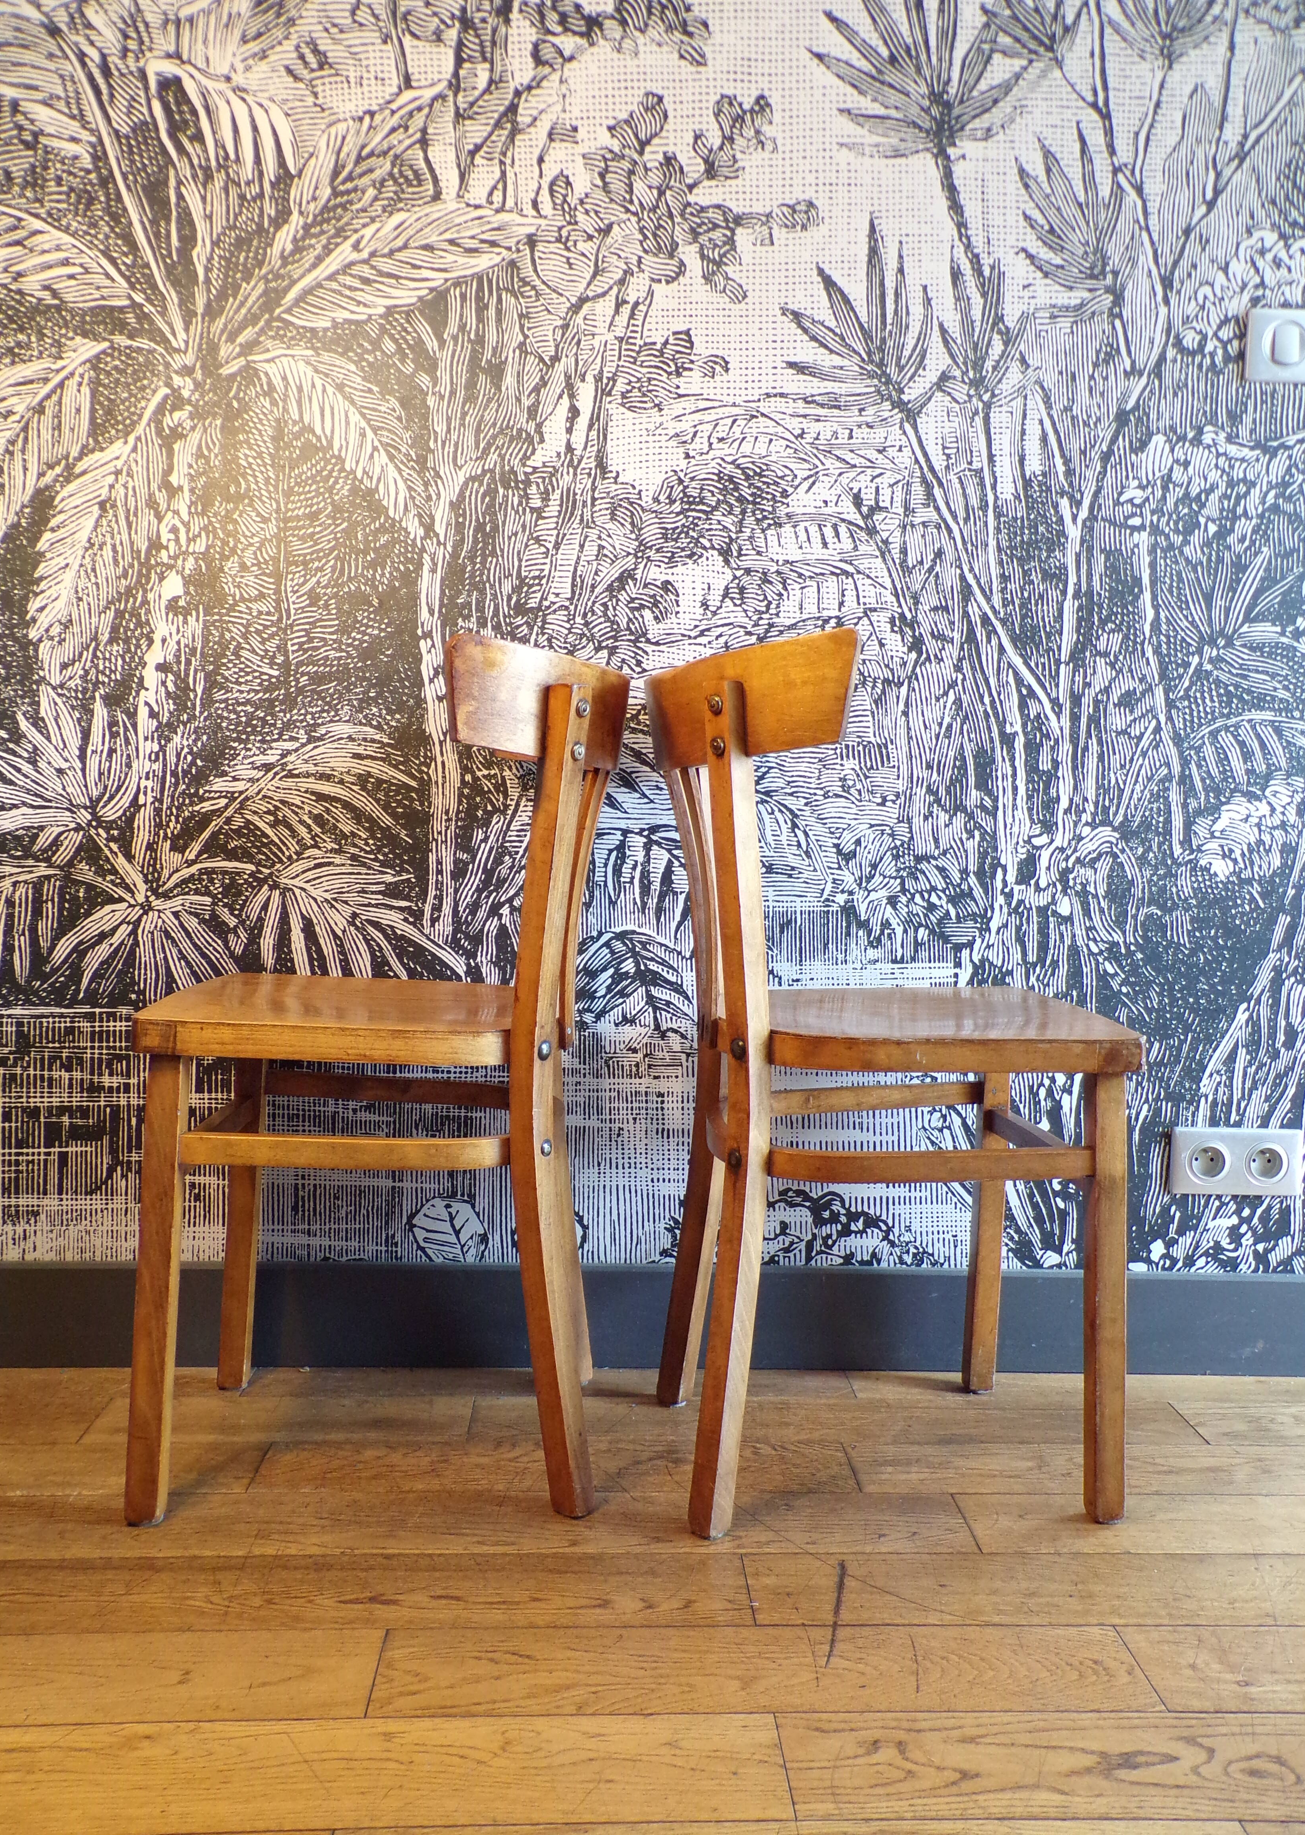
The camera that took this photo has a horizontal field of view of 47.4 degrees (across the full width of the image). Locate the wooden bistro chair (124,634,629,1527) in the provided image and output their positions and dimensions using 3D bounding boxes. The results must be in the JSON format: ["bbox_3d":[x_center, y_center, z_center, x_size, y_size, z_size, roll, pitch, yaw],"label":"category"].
[{"bbox_3d":[-0.255,0.141,1.512,0.450,0.815,0.390,1,4,-2],"label":"wooden bistro chair"}]

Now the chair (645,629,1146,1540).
[{"bbox_3d":[0.214,0.148,1.520,0.450,0.820,0.390,1,4,-7],"label":"chair"}]

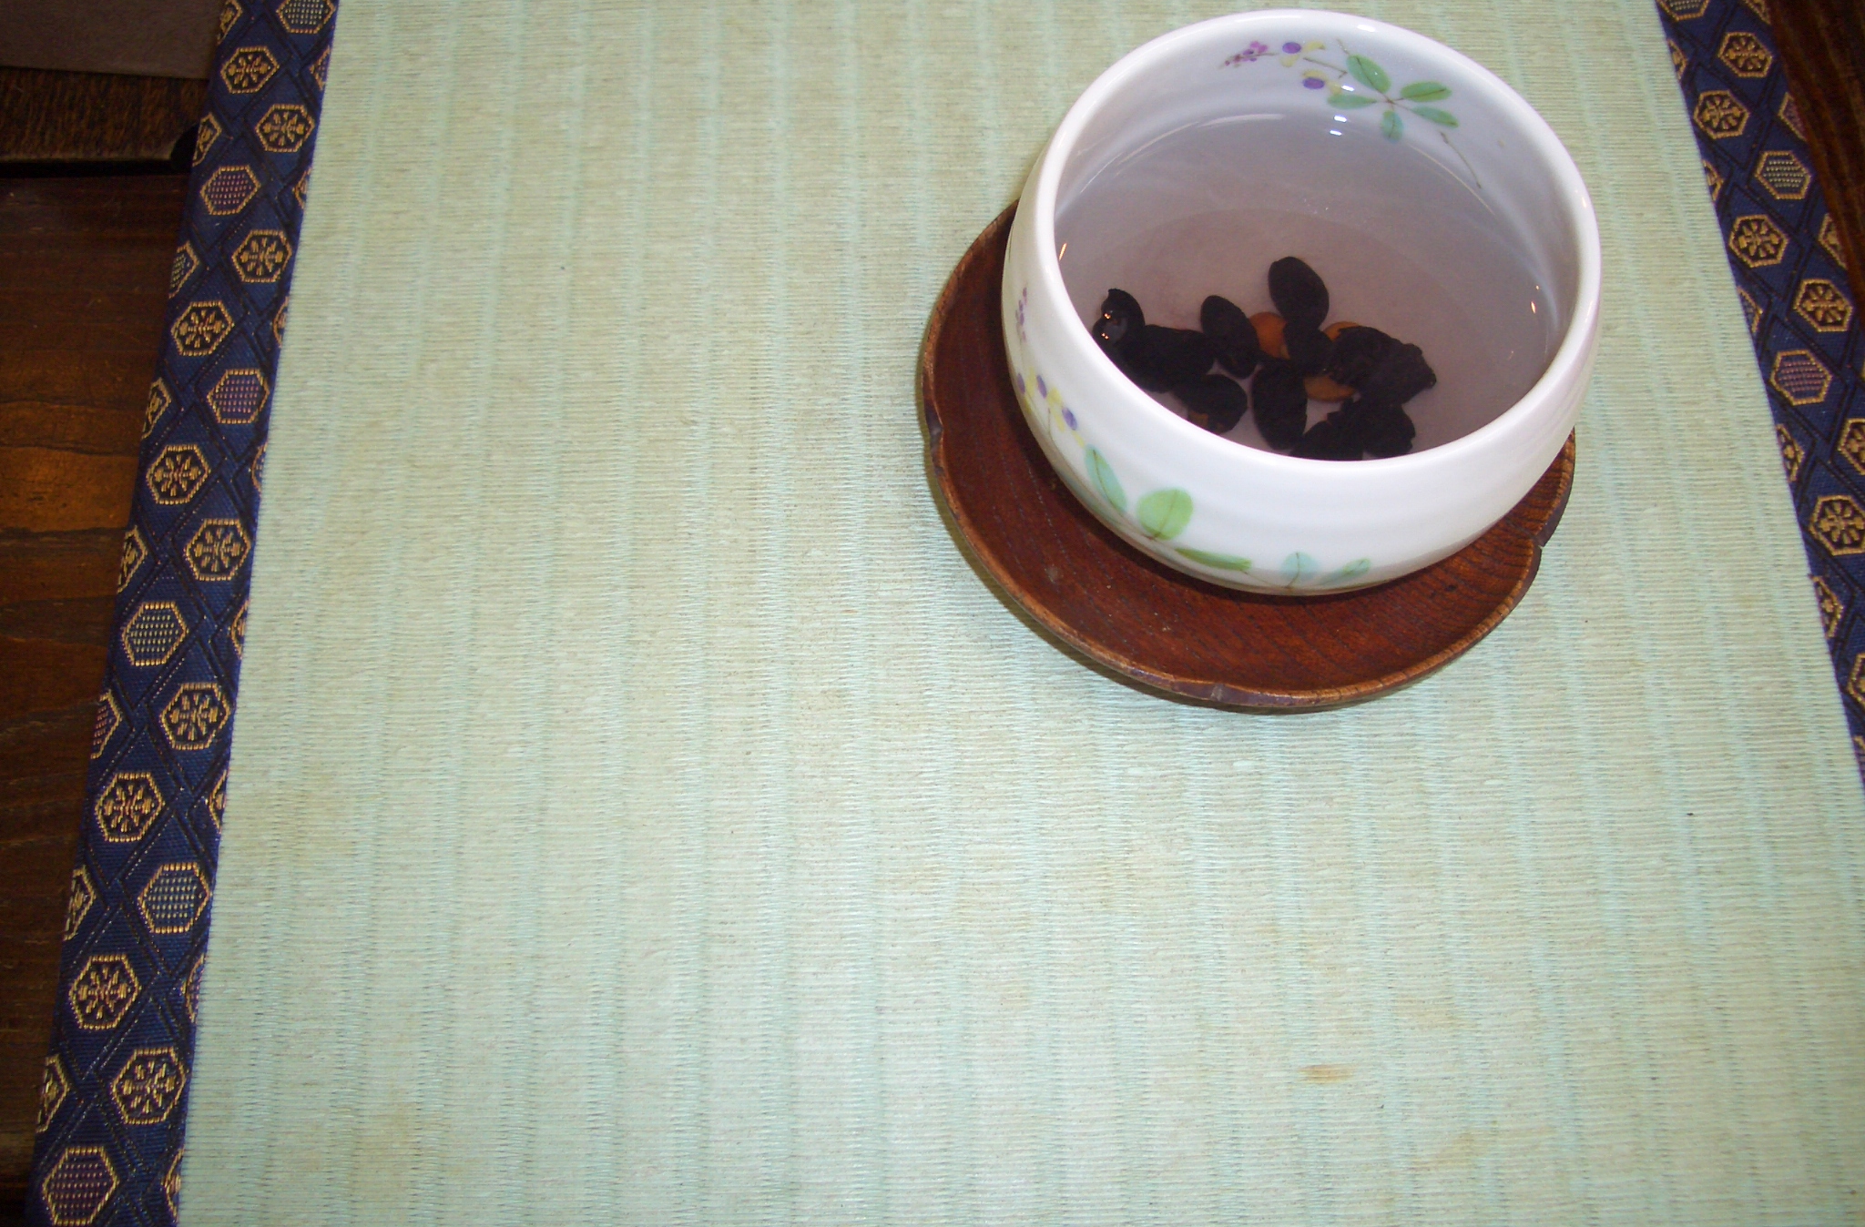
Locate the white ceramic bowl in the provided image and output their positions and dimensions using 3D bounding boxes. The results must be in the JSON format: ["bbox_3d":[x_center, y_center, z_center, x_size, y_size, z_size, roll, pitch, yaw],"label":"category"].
[{"bbox_3d":[0.061,-0.048,0.327,0.099,0.061,0.099,0,66,-1],"label":"white ceramic bowl"}]

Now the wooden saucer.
[{"bbox_3d":[0.058,-0.036,0.357,0.121,0.019,0.121,0,66,-1],"label":"wooden saucer"}]

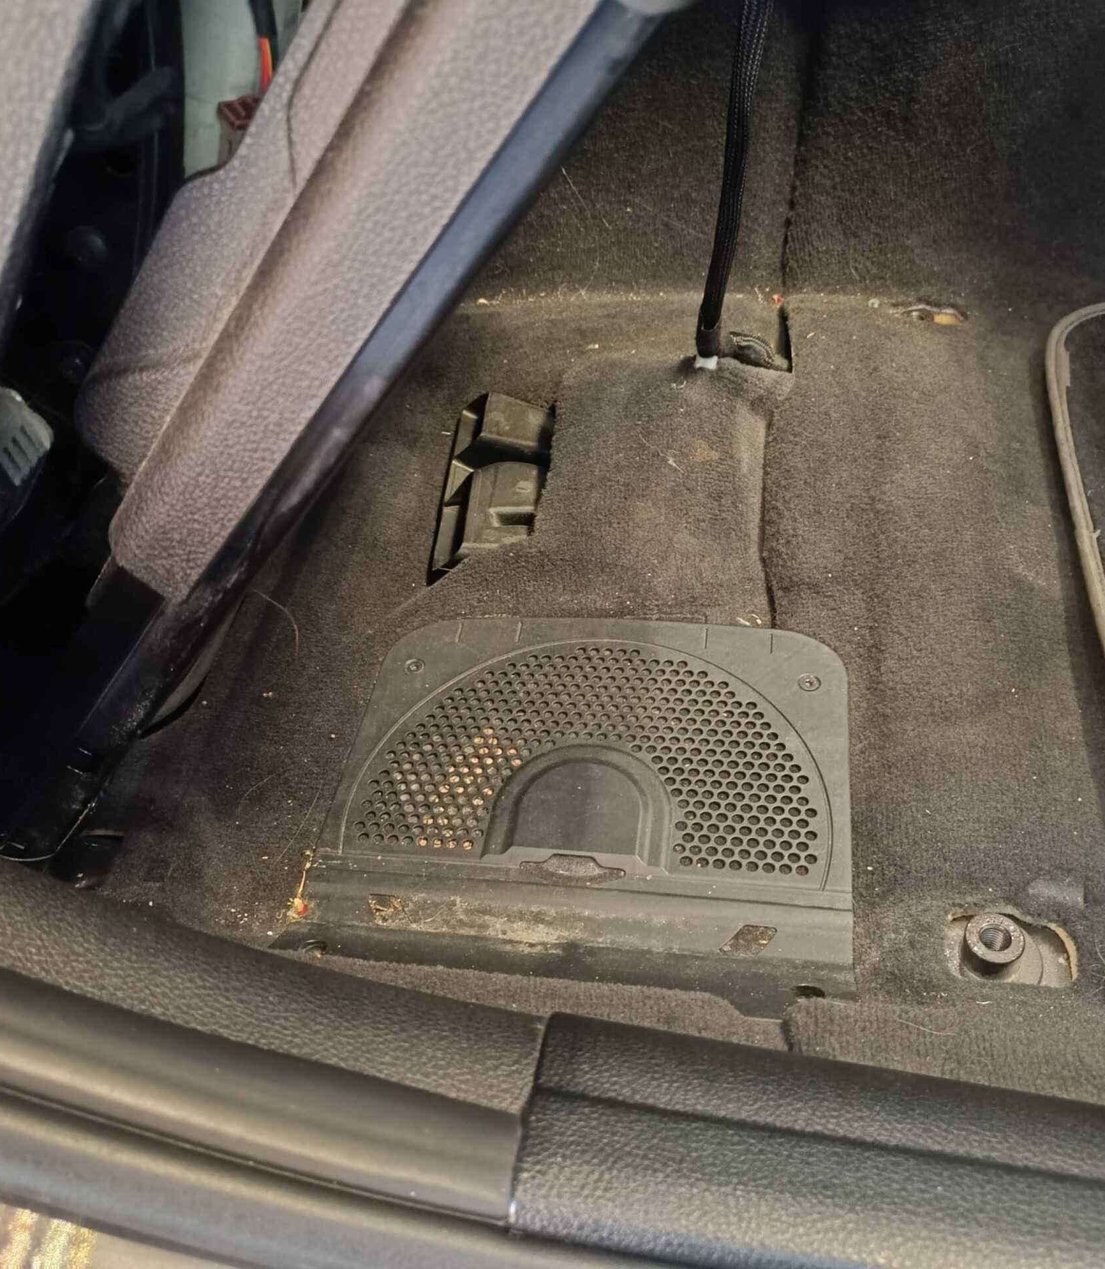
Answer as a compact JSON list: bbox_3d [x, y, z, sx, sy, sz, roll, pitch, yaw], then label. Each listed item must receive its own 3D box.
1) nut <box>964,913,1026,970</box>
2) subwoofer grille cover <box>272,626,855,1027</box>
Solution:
[{"bbox_3d":[0.171,0.121,0.456,0.021,0.012,0.021,3,47,10],"label":"nut"},{"bbox_3d":[0.016,0.071,0.525,0.229,0.022,0.200,3,47,10],"label":"subwoofer grille cover"}]

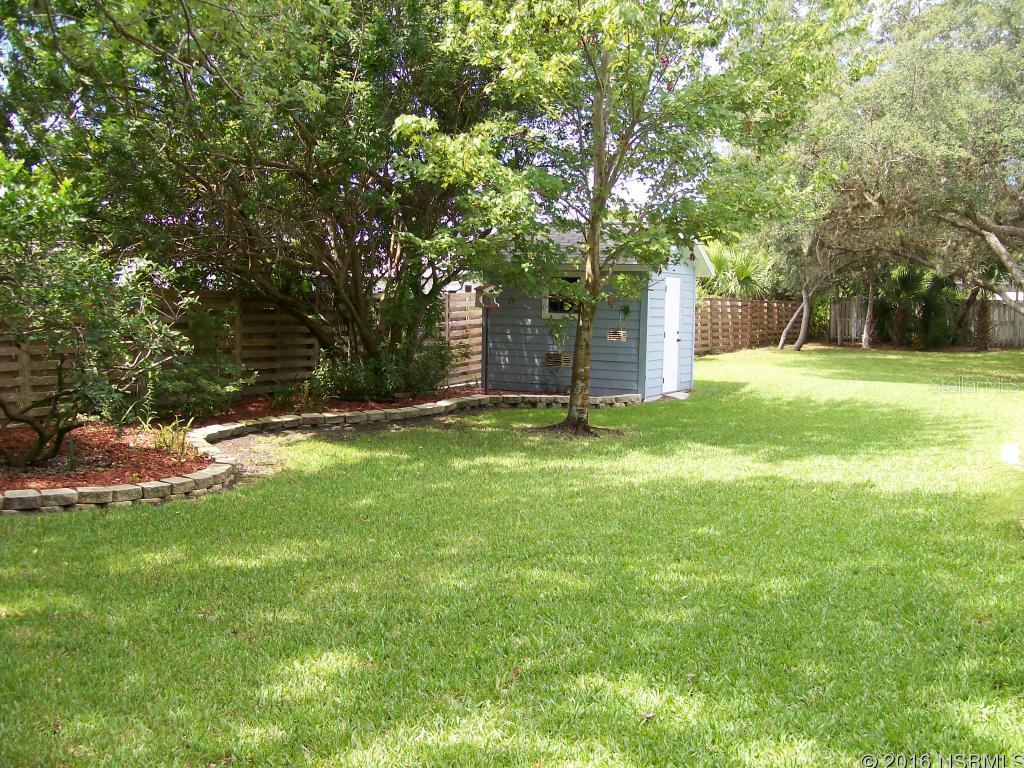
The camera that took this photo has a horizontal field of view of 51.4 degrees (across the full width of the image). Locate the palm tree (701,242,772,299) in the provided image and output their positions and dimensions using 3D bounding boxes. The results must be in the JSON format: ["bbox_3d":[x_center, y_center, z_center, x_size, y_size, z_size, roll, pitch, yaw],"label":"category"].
[{"bbox_3d":[8.258,-3.229,39.000,2.500,3.700,2.500,1,5,0],"label":"palm tree"}]

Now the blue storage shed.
[{"bbox_3d":[1.445,-1.371,19.854,3.650,3.000,2.940,4,5,30],"label":"blue storage shed"}]

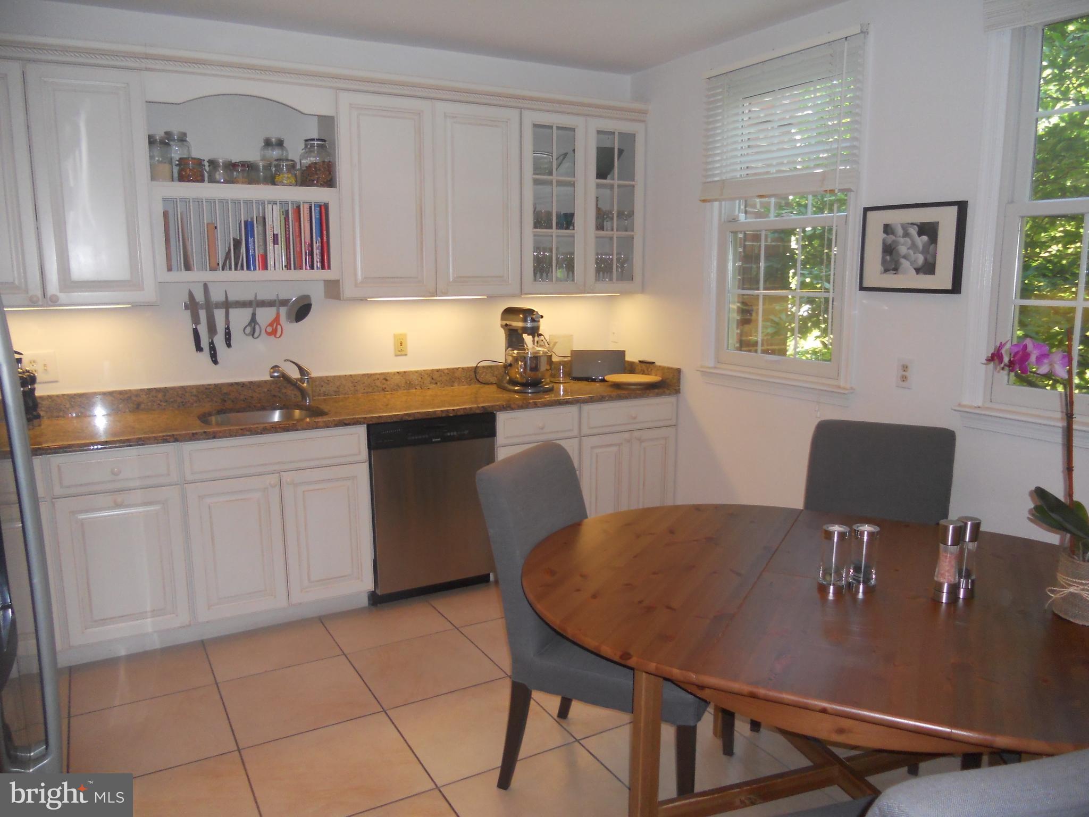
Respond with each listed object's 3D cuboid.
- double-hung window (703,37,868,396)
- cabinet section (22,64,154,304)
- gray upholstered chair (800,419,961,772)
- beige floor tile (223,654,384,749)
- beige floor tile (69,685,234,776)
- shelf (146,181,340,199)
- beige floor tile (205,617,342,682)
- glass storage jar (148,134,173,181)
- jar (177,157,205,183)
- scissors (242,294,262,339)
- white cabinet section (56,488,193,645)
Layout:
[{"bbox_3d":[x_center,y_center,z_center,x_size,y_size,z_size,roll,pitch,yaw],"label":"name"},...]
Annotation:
[{"bbox_3d":[1.008,-0.822,3.701,0.120,1.375,0.950,-5,11,-28],"label":"double-hung window"},{"bbox_3d":[-1.797,-0.865,3.383,0.389,0.877,0.310,-5,12,-28],"label":"cabinet section"},{"bbox_3d":[1.046,0.579,2.850,0.510,0.970,0.585,5,11,27],"label":"gray upholstered chair"},{"bbox_3d":[-0.890,1.045,3.065,0.485,0.010,0.490,-5,11,-28],"label":"beige floor tile"},{"bbox_3d":[-1.319,1.096,2.857,0.485,0.010,0.492,-6,12,-28],"label":"beige floor tile"},{"bbox_3d":[-1.321,-0.935,3.717,0.752,0.055,0.300,-5,11,-28],"label":"shelf"},{"bbox_3d":[-1.114,0.986,3.480,0.487,0.010,0.395,-5,11,-28],"label":"beige floor tile"},{"bbox_3d":[-1.554,-1.002,3.428,0.102,0.186,0.102,-5,11,-28],"label":"glass storage jar"},{"bbox_3d":[-1.466,-0.986,3.527,0.106,0.112,0.106,-6,12,-28],"label":"jar"},{"bbox_3d":[-1.345,-0.422,3.907,0.080,0.207,0.016,-5,11,-28],"label":"scissors"},{"bbox_3d":[-1.725,0.566,3.473,0.427,0.581,0.460,-5,12,-28],"label":"white cabinet section"}]

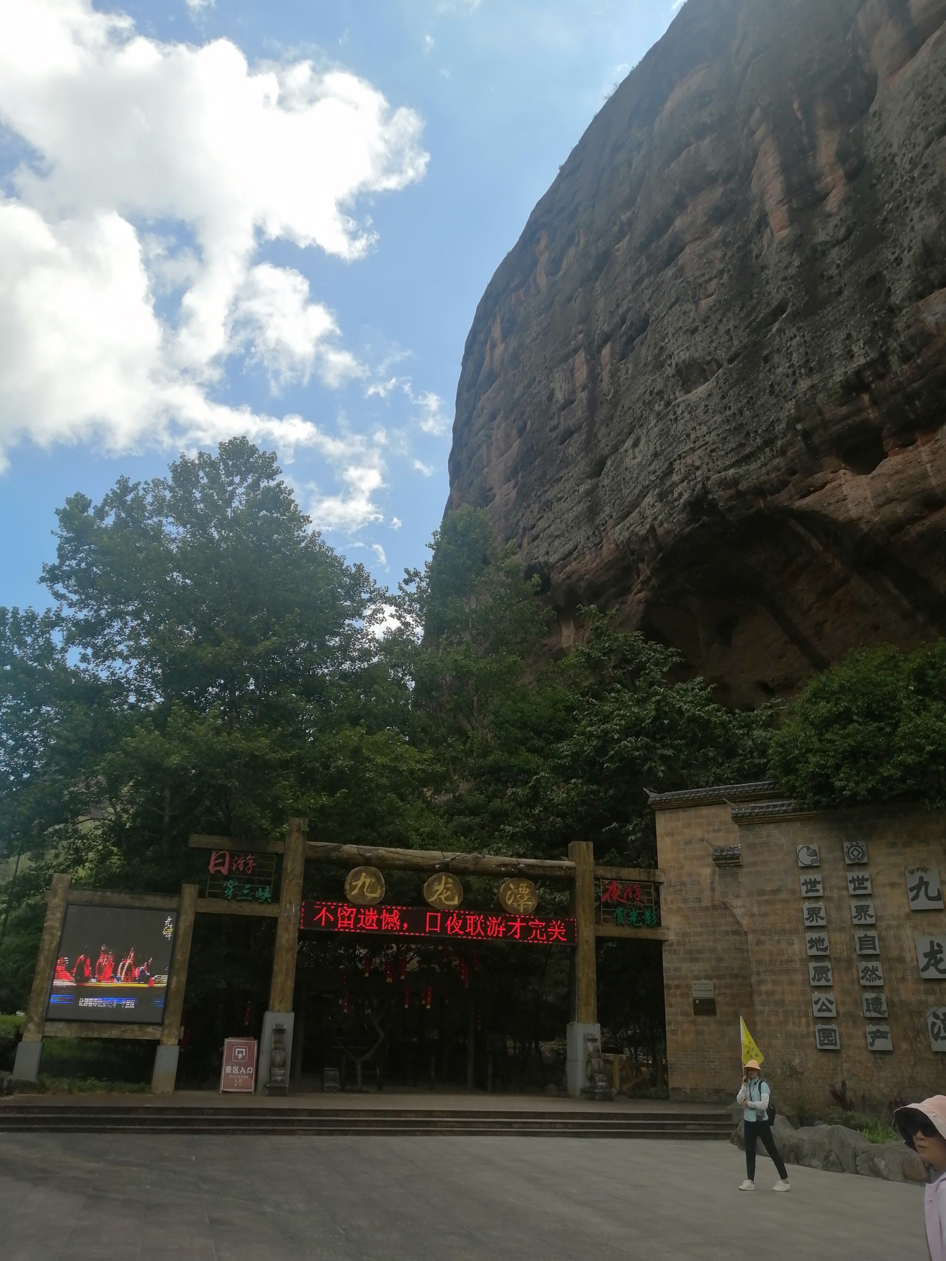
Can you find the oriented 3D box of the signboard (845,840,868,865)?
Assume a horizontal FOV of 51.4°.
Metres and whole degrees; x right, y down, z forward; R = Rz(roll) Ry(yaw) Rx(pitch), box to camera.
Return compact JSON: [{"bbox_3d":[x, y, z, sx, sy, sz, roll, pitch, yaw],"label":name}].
[{"bbox_3d":[9.175,5.332,23.565,0.520,0.520,0.050,-13,-27,32],"label":"signboard"}]

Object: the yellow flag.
[{"bbox_3d":[3.914,5.767,13.807,0.340,0.610,0.100,-2,-23,9],"label":"yellow flag"}]

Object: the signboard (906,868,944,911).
[{"bbox_3d":[10.324,5.910,22.460,0.710,0.910,0.060,-13,-27,32],"label":"signboard"}]

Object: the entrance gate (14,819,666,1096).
[{"bbox_3d":[-2.358,8.172,24.880,16.000,6.500,1.100,8,-24,-14],"label":"entrance gate"}]

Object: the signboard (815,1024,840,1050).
[{"bbox_3d":[8.143,9.342,22.563,0.520,0.520,0.050,-13,-27,32],"label":"signboard"}]

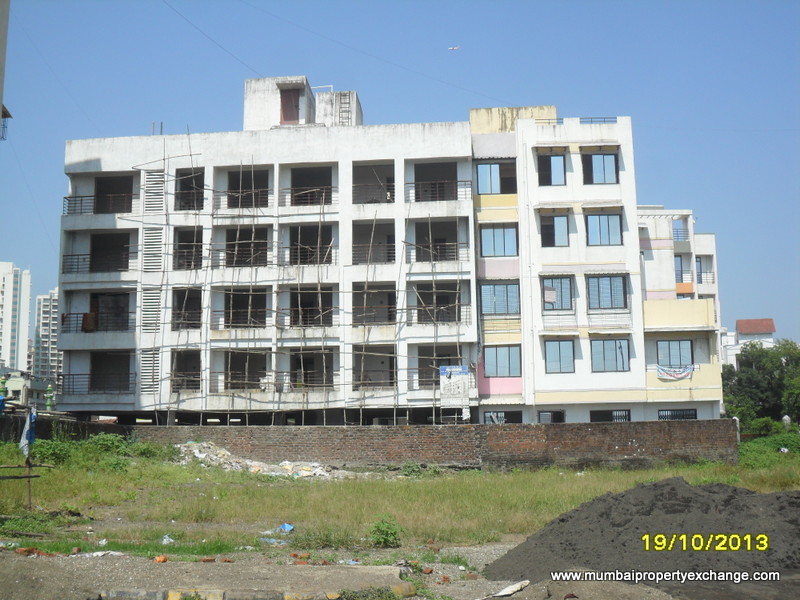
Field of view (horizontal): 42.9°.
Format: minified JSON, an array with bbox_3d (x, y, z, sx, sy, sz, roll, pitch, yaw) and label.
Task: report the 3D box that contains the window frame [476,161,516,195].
[{"bbox_3d":[4.742,-5.867,49.308,1.882,1.542,0.150,-1,-8,4],"label":"window frame"}]

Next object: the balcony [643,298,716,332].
[{"bbox_3d":[12.899,0.800,47.273,3.270,1.550,1.200,-1,-8,4],"label":"balcony"}]

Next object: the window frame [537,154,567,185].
[{"bbox_3d":[7.212,-6.112,48.130,1.268,1.521,0.120,-1,-9,3],"label":"window frame"}]

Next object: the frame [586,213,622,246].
[{"bbox_3d":[9.564,-3.246,47.536,1.670,1.502,0.120,-1,-9,3],"label":"frame"}]

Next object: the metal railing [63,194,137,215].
[{"bbox_3d":[-14.633,-4.591,50.547,3.788,0.923,1.100,-1,-9,3],"label":"metal railing"}]

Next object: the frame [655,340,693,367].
[{"bbox_3d":[12.964,2.628,47.823,1.686,1.450,0.150,-1,-8,4],"label":"frame"}]

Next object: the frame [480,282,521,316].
[{"bbox_3d":[4.806,0.000,48.484,1.869,1.492,0.150,-1,-8,4],"label":"frame"}]

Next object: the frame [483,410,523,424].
[{"bbox_3d":[4.814,5.772,47.158,1.751,1.200,0.120,-1,-9,3],"label":"frame"}]

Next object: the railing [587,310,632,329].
[{"bbox_3d":[9.653,0.955,46.801,2.066,0.764,0.350,-1,-8,4],"label":"railing"}]

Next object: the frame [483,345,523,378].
[{"bbox_3d":[4.893,2.896,48.074,1.759,1.538,0.150,-1,-8,4],"label":"frame"}]

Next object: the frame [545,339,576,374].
[{"bbox_3d":[7.403,2.633,46.979,1.304,1.527,0.150,-1,-8,4],"label":"frame"}]

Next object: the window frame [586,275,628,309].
[{"bbox_3d":[9.608,-0.327,47.062,1.747,1.524,0.120,-1,-9,3],"label":"window frame"}]

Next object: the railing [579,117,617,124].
[{"bbox_3d":[9.456,-8.526,48.363,1.759,0.335,0.060,-1,-9,3],"label":"railing"}]

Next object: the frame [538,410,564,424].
[{"bbox_3d":[7.047,5.740,47.038,1.246,1.200,0.120,-1,-9,3],"label":"frame"}]

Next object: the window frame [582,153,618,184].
[{"bbox_3d":[9.516,-6.170,48.038,1.646,1.465,0.150,-1,-8,4],"label":"window frame"}]

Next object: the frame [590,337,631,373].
[{"bbox_3d":[9.639,2.560,46.595,1.753,1.496,0.120,-1,-9,3],"label":"frame"}]

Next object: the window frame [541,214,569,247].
[{"bbox_3d":[7.298,-3.215,47.803,1.281,1.494,0.150,-1,-8,4],"label":"window frame"}]

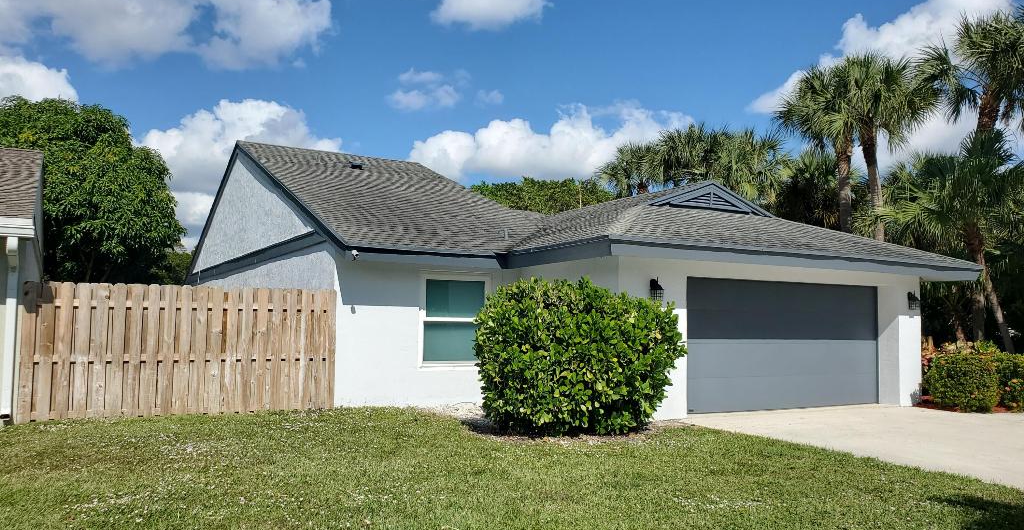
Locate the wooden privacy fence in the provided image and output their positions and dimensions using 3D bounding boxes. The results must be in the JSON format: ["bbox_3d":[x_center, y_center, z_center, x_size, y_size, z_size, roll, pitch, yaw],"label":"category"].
[{"bbox_3d":[-4.569,1.224,11.028,4.150,1.830,0.120,3,-4,-26],"label":"wooden privacy fence"}]

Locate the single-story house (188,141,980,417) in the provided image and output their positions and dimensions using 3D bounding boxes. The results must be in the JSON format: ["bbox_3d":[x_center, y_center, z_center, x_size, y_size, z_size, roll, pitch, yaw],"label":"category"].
[{"bbox_3d":[-1.106,-0.075,21.086,11.900,5.950,20.600,3,-4,-30],"label":"single-story house"}]

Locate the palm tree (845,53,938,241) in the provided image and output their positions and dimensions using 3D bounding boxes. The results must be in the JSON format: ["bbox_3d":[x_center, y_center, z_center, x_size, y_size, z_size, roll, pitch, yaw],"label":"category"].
[{"bbox_3d":[12.030,-1.802,24.677,3.400,10.170,3.400,1,-4,0],"label":"palm tree"}]

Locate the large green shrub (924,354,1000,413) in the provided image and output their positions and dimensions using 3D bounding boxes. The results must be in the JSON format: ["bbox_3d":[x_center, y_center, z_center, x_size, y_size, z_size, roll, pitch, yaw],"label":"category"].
[{"bbox_3d":[8.201,2.063,14.004,1.250,1.050,1.150,3,-4,-30],"label":"large green shrub"}]

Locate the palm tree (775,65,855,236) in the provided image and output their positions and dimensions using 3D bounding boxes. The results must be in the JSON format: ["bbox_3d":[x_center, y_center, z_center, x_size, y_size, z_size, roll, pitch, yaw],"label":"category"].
[{"bbox_3d":[10.017,-1.654,24.688,3.300,9.810,3.300,1,-4,0],"label":"palm tree"}]

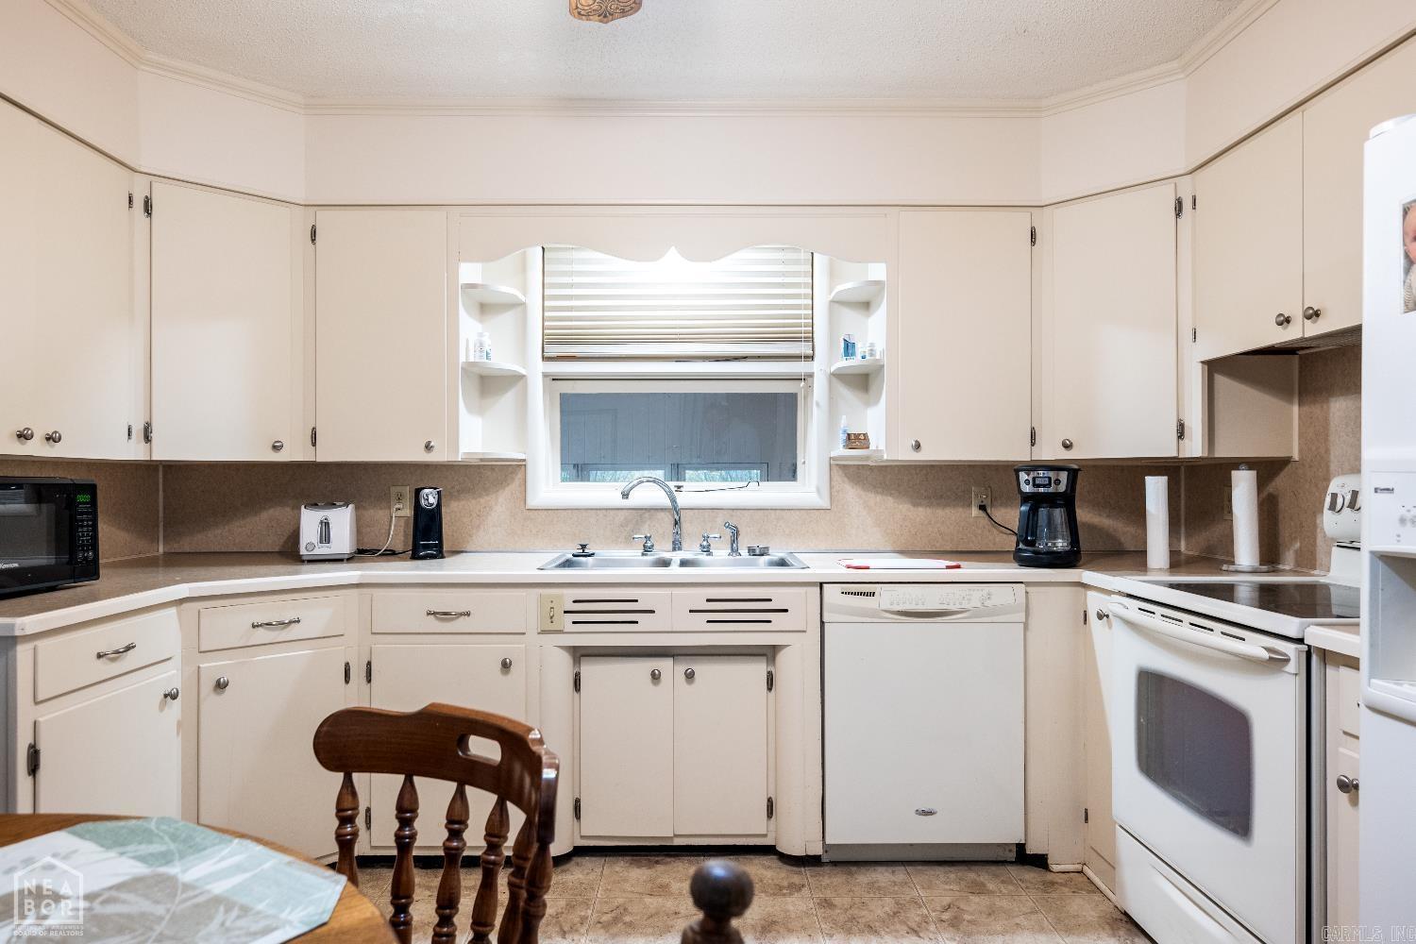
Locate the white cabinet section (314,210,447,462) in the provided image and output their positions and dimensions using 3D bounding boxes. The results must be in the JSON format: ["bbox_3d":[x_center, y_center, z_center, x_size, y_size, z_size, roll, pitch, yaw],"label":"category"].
[{"bbox_3d":[-1.085,-0.449,3.150,0.435,0.831,0.300,0,-1,-1],"label":"white cabinet section"}]

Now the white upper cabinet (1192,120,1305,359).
[{"bbox_3d":[1.588,-0.603,2.420,0.310,0.550,0.470,0,0,-1],"label":"white upper cabinet"}]

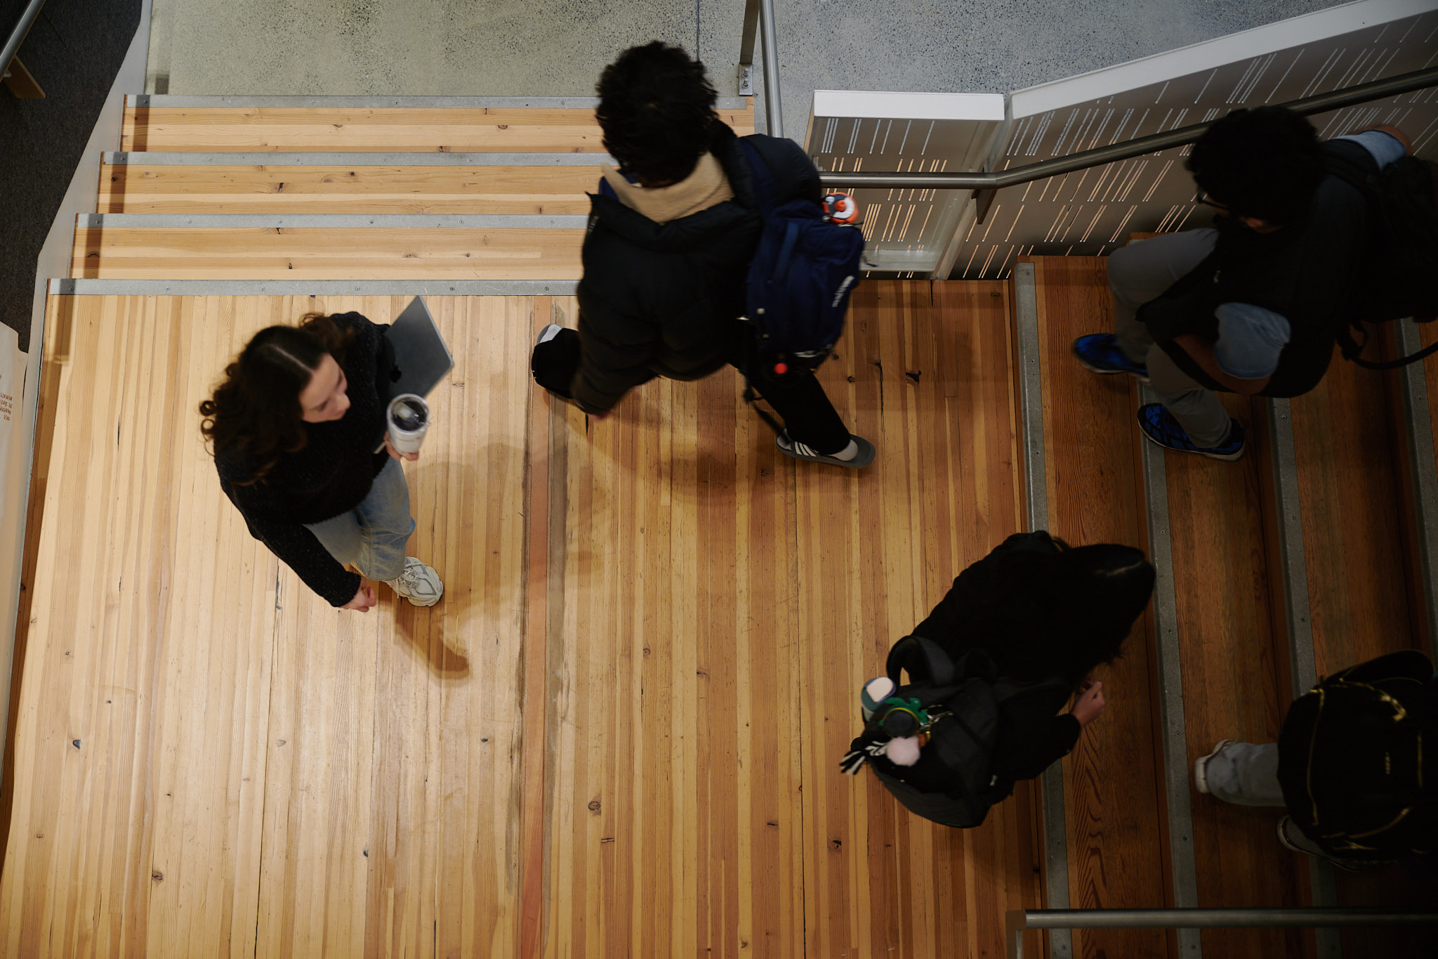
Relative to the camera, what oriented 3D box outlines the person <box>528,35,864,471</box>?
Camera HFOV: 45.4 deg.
[{"bbox_3d":[-0.037,-0.474,4.296,0.980,1.750,0.600,13,75,2],"label":"person"}]

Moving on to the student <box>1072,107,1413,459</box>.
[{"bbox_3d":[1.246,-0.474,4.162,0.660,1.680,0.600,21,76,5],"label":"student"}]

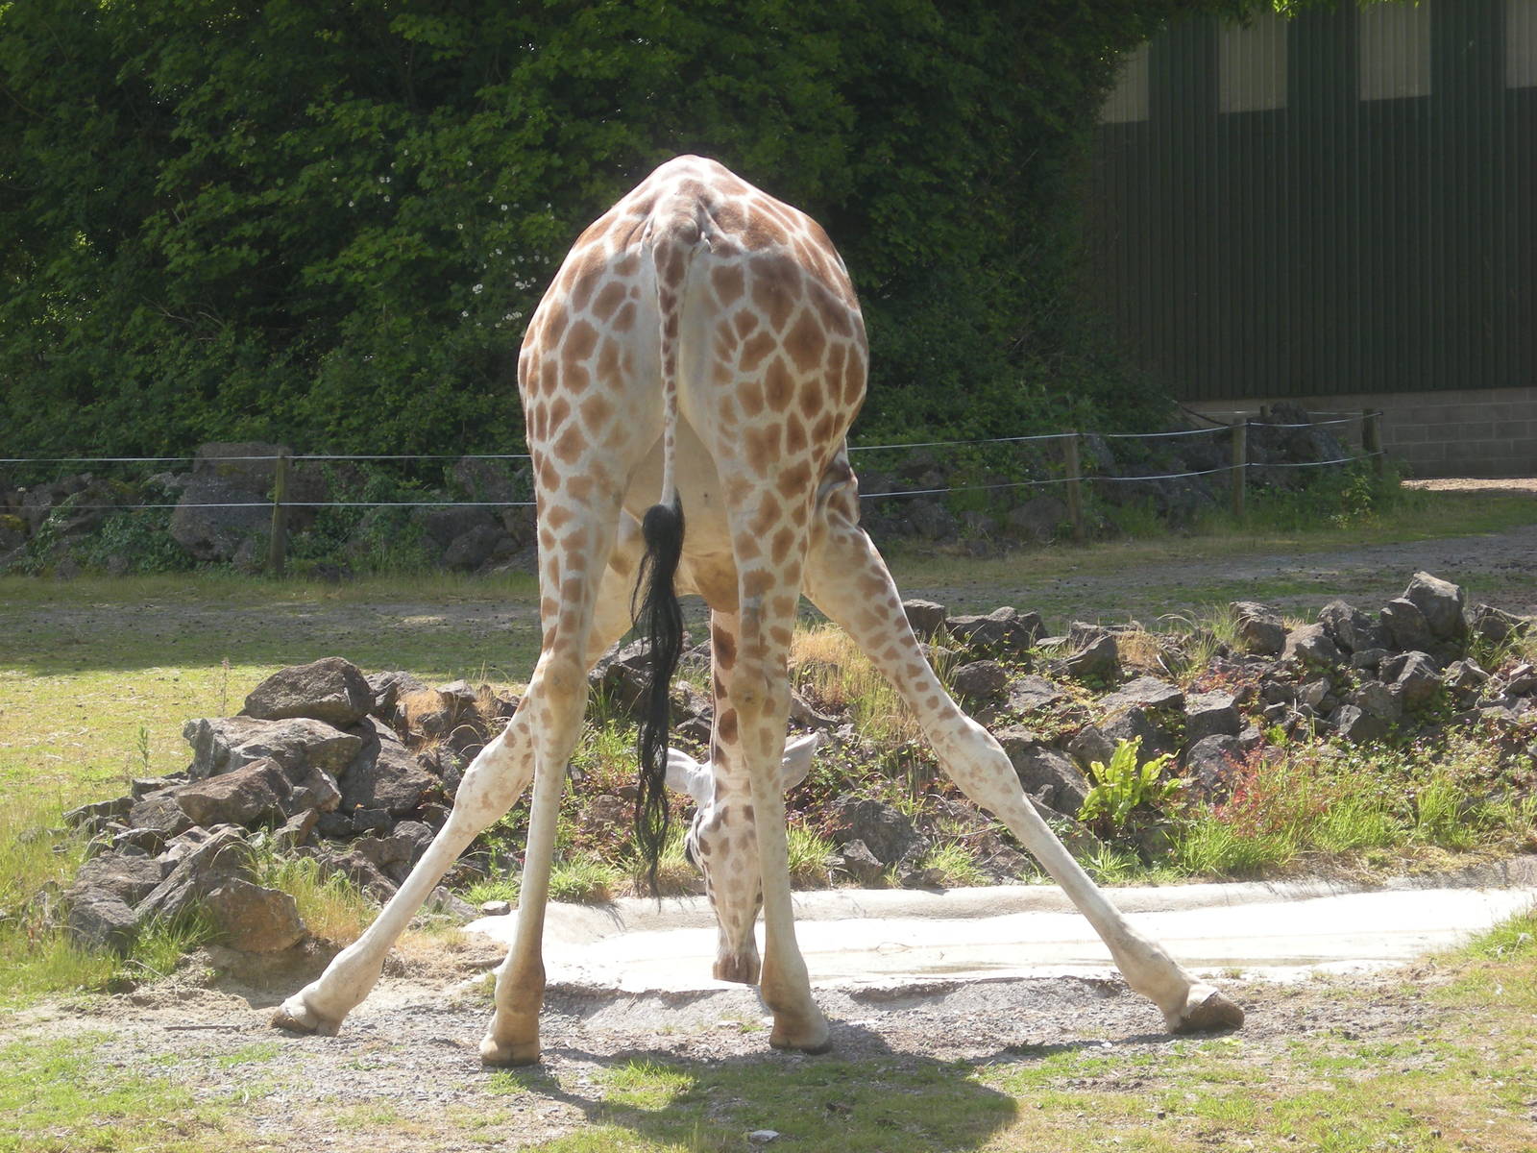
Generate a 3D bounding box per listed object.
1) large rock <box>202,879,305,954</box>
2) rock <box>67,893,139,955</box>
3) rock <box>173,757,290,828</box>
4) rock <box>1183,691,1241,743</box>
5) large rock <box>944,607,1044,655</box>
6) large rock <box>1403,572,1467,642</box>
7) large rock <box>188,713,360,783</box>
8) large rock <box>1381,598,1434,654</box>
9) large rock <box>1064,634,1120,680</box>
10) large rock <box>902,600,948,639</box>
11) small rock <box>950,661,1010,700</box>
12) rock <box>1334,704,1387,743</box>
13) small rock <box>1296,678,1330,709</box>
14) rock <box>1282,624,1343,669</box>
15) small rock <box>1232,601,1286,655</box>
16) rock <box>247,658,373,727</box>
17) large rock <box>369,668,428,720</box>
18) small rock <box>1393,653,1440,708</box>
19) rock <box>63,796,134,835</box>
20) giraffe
[{"bbox_3d":[-1.683,1.113,15.300,0.335,0.236,0.270,0,-1,0],"label":"large rock"},{"bbox_3d":[-2.369,1.233,16.600,0.261,0.222,0.230,0,0,0],"label":"rock"},{"bbox_3d":[-1.865,0.751,16.200,0.403,0.245,0.310,0,-1,0],"label":"rock"},{"bbox_3d":[1.763,0.560,18.500,0.223,0.200,0.220,0,-1,0],"label":"rock"},{"bbox_3d":[0.925,0.221,19.100,0.397,0.201,0.280,0,-1,0],"label":"large rock"},{"bbox_3d":[3.188,0.146,22.300,0.304,0.333,0.260,0,-1,0],"label":"large rock"},{"bbox_3d":[-1.772,0.622,16.700,0.645,0.248,0.460,0,-1,0],"label":"large rock"},{"bbox_3d":[2.998,0.234,21.900,0.248,0.259,0.210,0,-1,0],"label":"large rock"},{"bbox_3d":[1.473,0.368,21.300,0.263,0.214,0.230,0,-1,0],"label":"large rock"},{"bbox_3d":[0.633,0.178,19.200,0.212,0.163,0.200,0,-1,0],"label":"large rock"},{"bbox_3d":[0.950,0.466,20.900,0.258,0.183,0.210,0,-1,0],"label":"small rock"},{"bbox_3d":[2.588,0.646,20.400,0.252,0.173,0.200,0,0,0],"label":"rock"},{"bbox_3d":[2.418,0.520,20.700,0.149,0.139,0.130,0,0,0],"label":"small rock"},{"bbox_3d":[2.219,0.284,19.000,0.244,0.181,0.220,0,-1,0],"label":"rock"},{"bbox_3d":[2.020,0.215,19.200,0.227,0.227,0.230,0,-1,0],"label":"small rock"},{"bbox_3d":[-1.798,0.450,18.200,0.506,0.267,0.380,0,0,0],"label":"rock"},{"bbox_3d":[-1.488,0.477,18.700,0.246,0.207,0.220,0,0,0],"label":"large rock"},{"bbox_3d":[2.603,0.414,18.700,0.192,0.226,0.200,0,-1,0],"label":"small rock"},{"bbox_3d":[-2.573,0.917,17.900,0.272,0.152,0.220,0,0,0],"label":"rock"},{"bbox_3d":[-0.040,0.070,13.100,2.650,2.420,2.500,0,-1,6],"label":"giraffe"}]

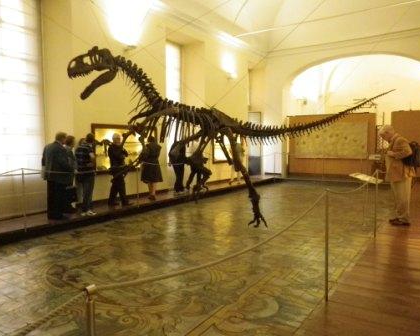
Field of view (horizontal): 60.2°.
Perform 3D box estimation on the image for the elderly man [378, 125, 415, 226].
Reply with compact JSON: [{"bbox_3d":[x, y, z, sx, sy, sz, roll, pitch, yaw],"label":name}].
[{"bbox_3d":[3.298,0.139,6.411,0.540,1.730,0.490,1,4,25],"label":"elderly man"}]

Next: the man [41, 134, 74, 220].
[{"bbox_3d":[-3.048,0.156,7.199,0.500,1.700,0.340,1,4,18],"label":"man"}]

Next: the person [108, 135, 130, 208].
[{"bbox_3d":[-2.169,0.047,8.701,0.520,1.720,0.400,0,3,3],"label":"person"}]

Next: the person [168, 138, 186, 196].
[{"bbox_3d":[-1.000,-0.074,11.026,0.500,1.660,0.420,1,4,23],"label":"person"}]

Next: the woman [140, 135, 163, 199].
[{"bbox_3d":[-1.574,-0.001,9.742,0.540,1.680,0.400,-3,4,-33],"label":"woman"}]

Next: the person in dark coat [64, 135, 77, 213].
[{"bbox_3d":[-3.106,0.126,8.030,0.480,1.660,0.340,1,4,23],"label":"person in dark coat"}]

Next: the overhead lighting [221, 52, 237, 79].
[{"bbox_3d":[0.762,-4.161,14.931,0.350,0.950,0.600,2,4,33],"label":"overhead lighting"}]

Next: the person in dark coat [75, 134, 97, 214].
[{"bbox_3d":[-2.604,0.137,7.539,0.450,1.690,0.330,2,4,30],"label":"person in dark coat"}]

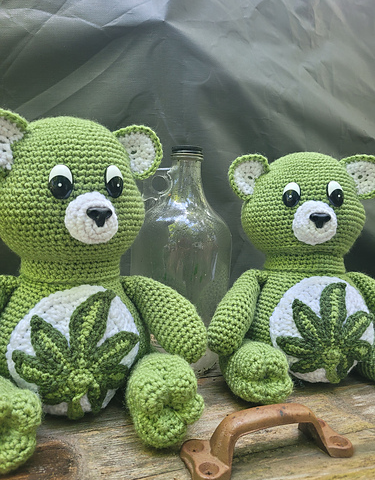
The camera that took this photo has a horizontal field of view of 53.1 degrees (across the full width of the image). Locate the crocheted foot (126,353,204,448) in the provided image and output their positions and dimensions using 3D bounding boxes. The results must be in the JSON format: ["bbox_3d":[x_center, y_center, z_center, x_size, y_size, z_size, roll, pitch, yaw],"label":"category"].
[{"bbox_3d":[-0.018,0.133,0.312,0.061,0.069,0.072,1,6,-25],"label":"crocheted foot"}]

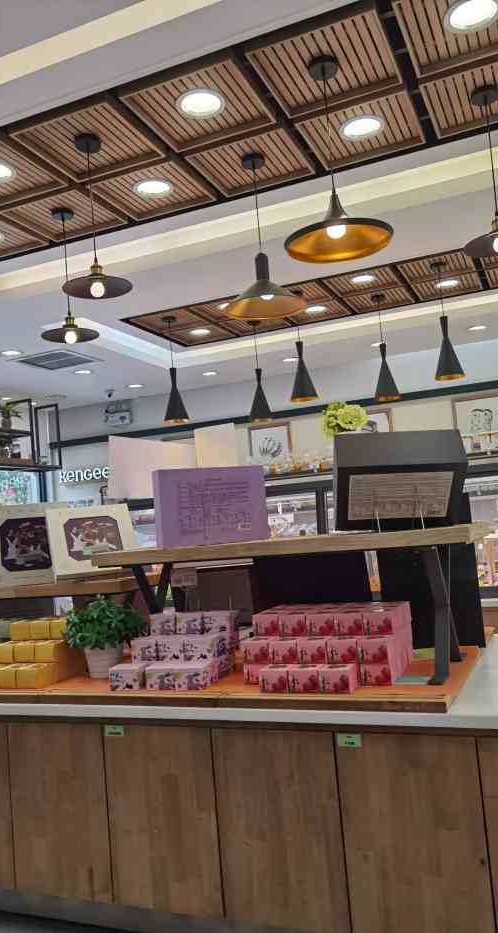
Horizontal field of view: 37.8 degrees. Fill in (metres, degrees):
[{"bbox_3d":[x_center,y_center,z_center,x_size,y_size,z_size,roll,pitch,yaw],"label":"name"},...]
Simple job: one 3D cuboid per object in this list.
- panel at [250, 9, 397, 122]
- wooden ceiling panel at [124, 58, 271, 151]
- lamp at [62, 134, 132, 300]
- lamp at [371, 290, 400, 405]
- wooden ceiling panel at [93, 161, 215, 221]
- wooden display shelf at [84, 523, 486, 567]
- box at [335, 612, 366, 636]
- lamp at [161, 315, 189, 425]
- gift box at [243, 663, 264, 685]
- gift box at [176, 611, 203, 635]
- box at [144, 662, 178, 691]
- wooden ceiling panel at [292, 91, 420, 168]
[{"bbox_3d":[0.277,-1.430,2.584,0.447,0.050,0.447,-6,-5,22],"label":"panel"},{"bbox_3d":[-0.184,-1.379,2.777,0.447,0.050,0.447,-6,-5,22],"label":"wooden ceiling panel"},{"bbox_3d":[-0.616,-1.004,2.923,0.270,0.681,0.270,-4,-4,0],"label":"lamp"},{"bbox_3d":[0.906,-0.803,4.889,0.180,0.725,0.180,-7,-6,22],"label":"lamp"},{"bbox_3d":[-0.431,-1.254,3.293,0.425,0.040,0.420,-6,-5,22],"label":"wooden ceiling panel"},{"bbox_3d":[0.175,0.289,2.655,1.302,0.052,0.630,-7,-6,22],"label":"wooden display shelf"},{"bbox_3d":[0.398,0.597,2.792,0.112,0.082,0.114,-7,-6,22],"label":"box"},{"bbox_3d":[-0.579,-0.741,5.519,0.182,0.820,0.182,-4,-4,0],"label":"lamp"},{"bbox_3d":[0.045,0.704,2.510,0.099,0.071,0.105,-7,-6,22],"label":"gift box"},{"bbox_3d":[-0.223,0.668,3.128,0.124,0.084,0.131,-7,-6,22],"label":"gift box"},{"bbox_3d":[-0.342,0.875,3.037,0.118,0.085,0.115,-6,-5,22],"label":"box"},{"bbox_3d":[0.485,-1.460,3.120,0.450,0.055,0.477,-7,-6,22],"label":"wooden ceiling panel"}]

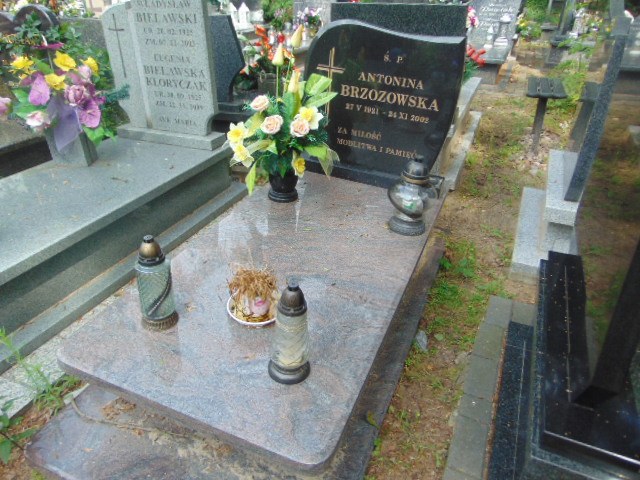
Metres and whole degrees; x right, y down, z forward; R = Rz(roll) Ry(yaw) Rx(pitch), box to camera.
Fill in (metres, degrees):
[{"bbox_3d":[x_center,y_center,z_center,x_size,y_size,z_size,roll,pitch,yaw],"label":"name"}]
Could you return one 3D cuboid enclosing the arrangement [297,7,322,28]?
[{"bbox_3d":[-0.127,-2.639,5.501,0.333,0.274,0.274,14,34,18],"label":"arrangement"}]

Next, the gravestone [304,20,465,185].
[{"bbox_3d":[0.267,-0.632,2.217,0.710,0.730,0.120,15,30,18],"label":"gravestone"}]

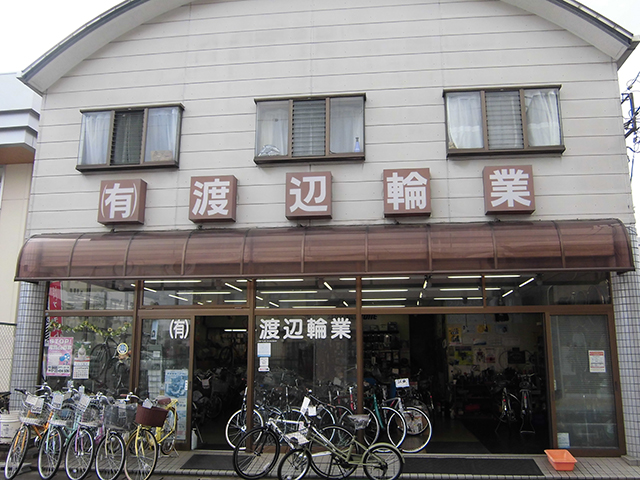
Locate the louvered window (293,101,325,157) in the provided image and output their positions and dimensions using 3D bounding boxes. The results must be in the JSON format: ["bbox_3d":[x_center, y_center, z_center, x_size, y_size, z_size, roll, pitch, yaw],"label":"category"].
[{"bbox_3d":[-0.164,-1.756,7.562,0.534,0.923,0.080,-1,-9,5],"label":"louvered window"}]

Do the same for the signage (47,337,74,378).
[{"bbox_3d":[-4.179,1.883,7.734,0.415,0.604,0.020,-1,-9,5],"label":"signage"}]

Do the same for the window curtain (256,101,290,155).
[{"bbox_3d":[-0.753,-1.770,7.648,0.509,0.910,0.090,-1,-10,5],"label":"window curtain"}]

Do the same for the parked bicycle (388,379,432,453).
[{"bbox_3d":[1.058,2.678,7.505,0.580,1.030,1.580,4,-11,-21],"label":"parked bicycle"}]

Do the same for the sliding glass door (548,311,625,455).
[{"bbox_3d":[3.768,2.026,6.874,0.935,1.940,0.070,-1,-10,5],"label":"sliding glass door"}]

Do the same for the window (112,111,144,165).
[{"bbox_3d":[-3.130,-1.675,7.838,0.504,0.924,0.080,-1,-9,5],"label":"window"}]

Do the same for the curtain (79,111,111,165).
[{"bbox_3d":[-3.708,-1.678,7.926,0.531,0.925,0.090,-1,-10,5],"label":"curtain"}]

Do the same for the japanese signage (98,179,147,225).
[{"bbox_3d":[-3.188,-0.609,7.796,0.671,0.677,0.230,-1,-9,5],"label":"japanese signage"}]

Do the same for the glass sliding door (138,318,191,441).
[{"bbox_3d":[-2.354,2.143,7.247,0.870,1.920,0.050,-1,-9,5],"label":"glass sliding door"}]

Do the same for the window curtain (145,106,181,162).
[{"bbox_3d":[-2.577,-1.722,7.883,0.539,0.922,0.100,-1,-9,5],"label":"window curtain"}]

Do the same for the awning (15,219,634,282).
[{"bbox_3d":[-0.177,0.160,7.151,8.850,0.800,0.520,-1,-10,5],"label":"awning"}]

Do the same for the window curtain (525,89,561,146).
[{"bbox_3d":[3.404,-1.863,7.323,0.491,0.901,0.100,-1,-9,5],"label":"window curtain"}]

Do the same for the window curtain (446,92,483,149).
[{"bbox_3d":[2.216,-1.831,7.363,0.530,0.900,0.090,-1,-10,5],"label":"window curtain"}]

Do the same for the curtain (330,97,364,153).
[{"bbox_3d":[0.419,-1.808,7.538,0.525,0.913,0.090,-1,-10,5],"label":"curtain"}]

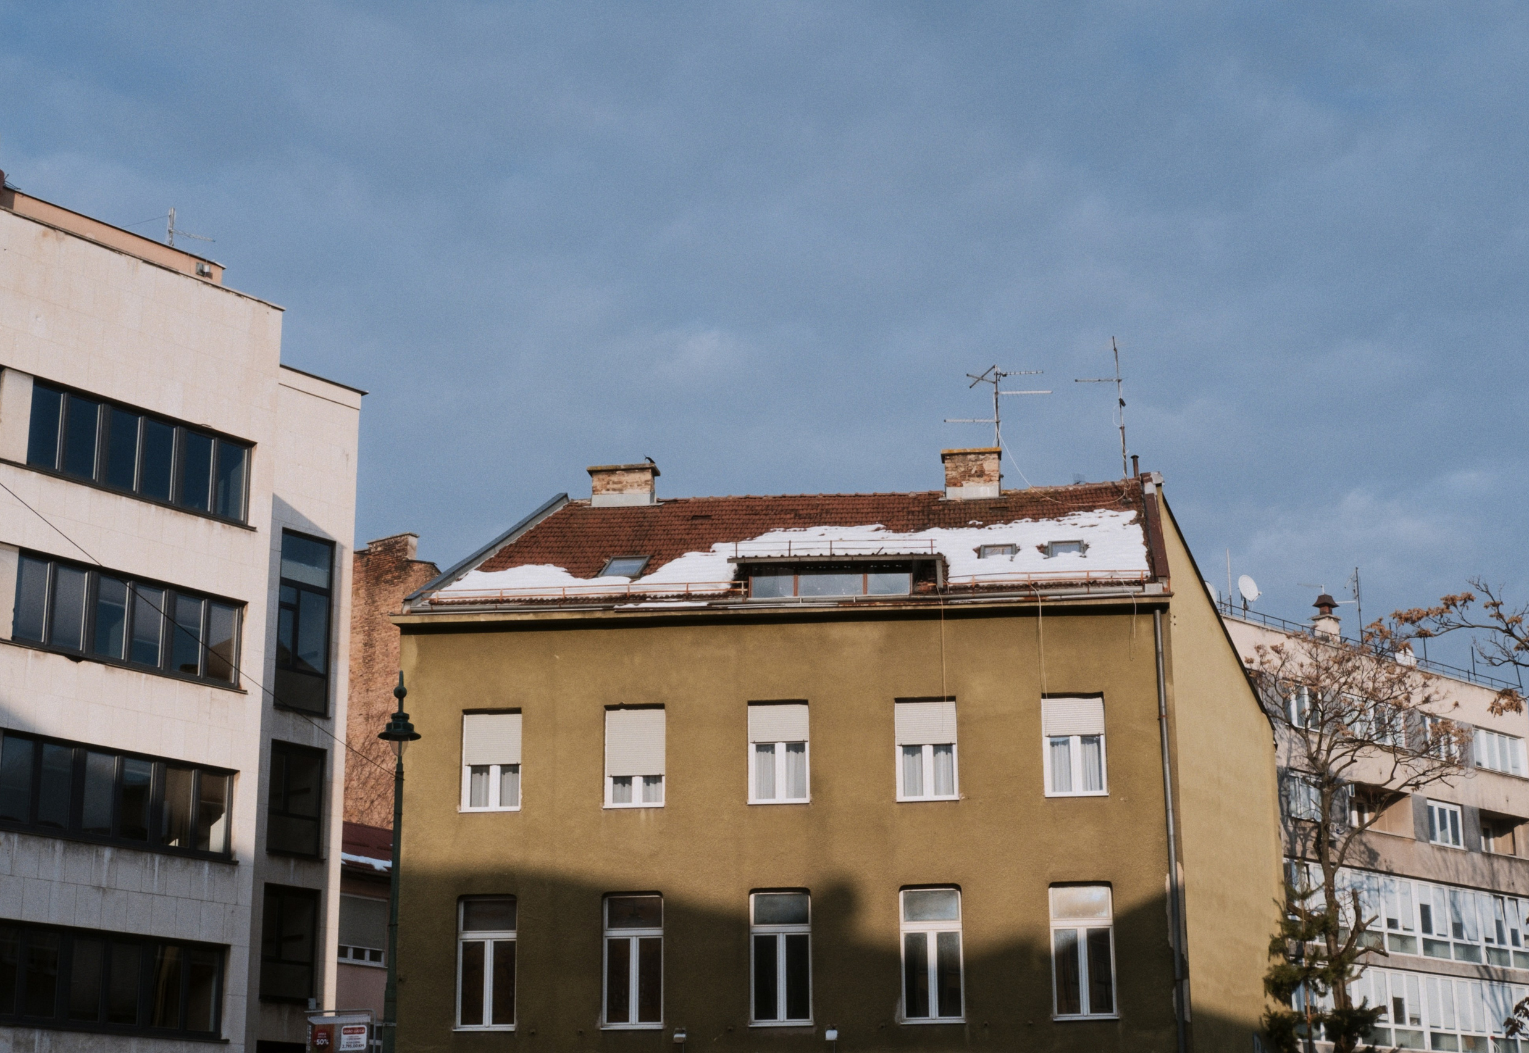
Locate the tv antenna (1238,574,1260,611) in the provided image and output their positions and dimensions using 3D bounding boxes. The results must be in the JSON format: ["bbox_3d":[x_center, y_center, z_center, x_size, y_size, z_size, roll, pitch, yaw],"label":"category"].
[{"bbox_3d":[14.574,1.970,70.000,0.800,1.060,0.500,10,-19,-33],"label":"tv antenna"}]

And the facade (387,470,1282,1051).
[{"bbox_3d":[1.884,6.580,46.330,16.254,15.444,12.258,-2,-16,5],"label":"facade"}]

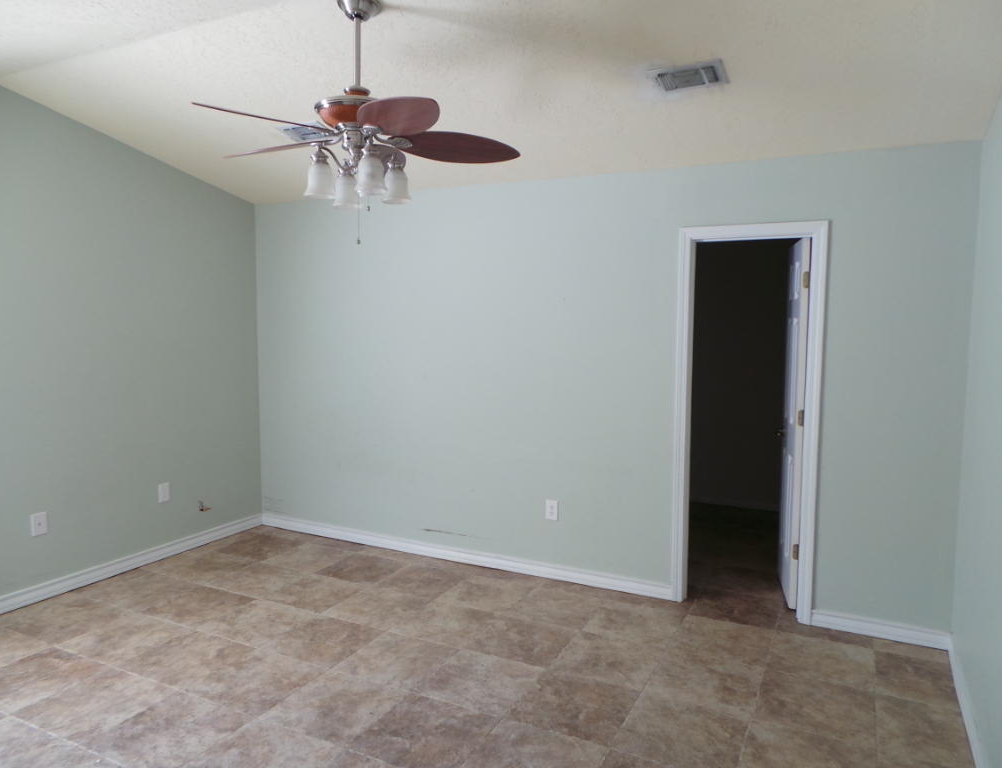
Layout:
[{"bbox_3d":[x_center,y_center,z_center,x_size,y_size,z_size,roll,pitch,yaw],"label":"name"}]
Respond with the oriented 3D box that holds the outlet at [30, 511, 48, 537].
[{"bbox_3d":[-2.573,0.781,3.789,0.012,0.121,0.076,3,6,26],"label":"outlet"}]

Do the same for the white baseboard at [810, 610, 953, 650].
[{"bbox_3d":[1.914,1.247,3.466,0.621,0.092,0.020,3,6,26],"label":"white baseboard"}]

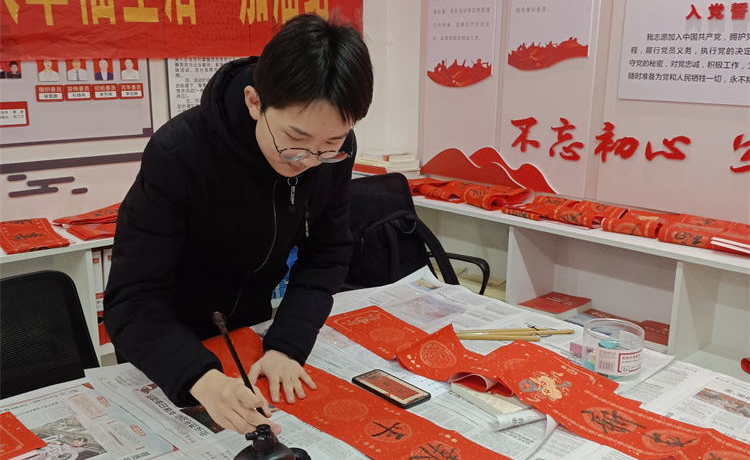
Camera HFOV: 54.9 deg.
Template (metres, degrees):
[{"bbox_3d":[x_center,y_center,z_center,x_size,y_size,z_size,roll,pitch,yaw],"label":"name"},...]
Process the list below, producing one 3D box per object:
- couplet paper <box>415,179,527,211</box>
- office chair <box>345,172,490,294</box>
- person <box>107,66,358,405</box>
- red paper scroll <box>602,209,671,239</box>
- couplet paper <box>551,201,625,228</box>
[{"bbox_3d":[0.402,-0.165,3.067,0.440,0.071,0.265,13,18,42],"label":"couplet paper"},{"bbox_3d":[0.098,0.325,2.615,0.590,0.950,0.580,11,17,37],"label":"office chair"},{"bbox_3d":[-0.379,0.294,1.629,0.830,1.460,0.520,13,18,42],"label":"person"},{"bbox_3d":[0.947,-0.026,2.555,0.190,0.053,0.240,13,18,42],"label":"red paper scroll"},{"bbox_3d":[0.798,-0.062,2.692,0.200,0.056,0.240,13,18,42],"label":"couplet paper"}]

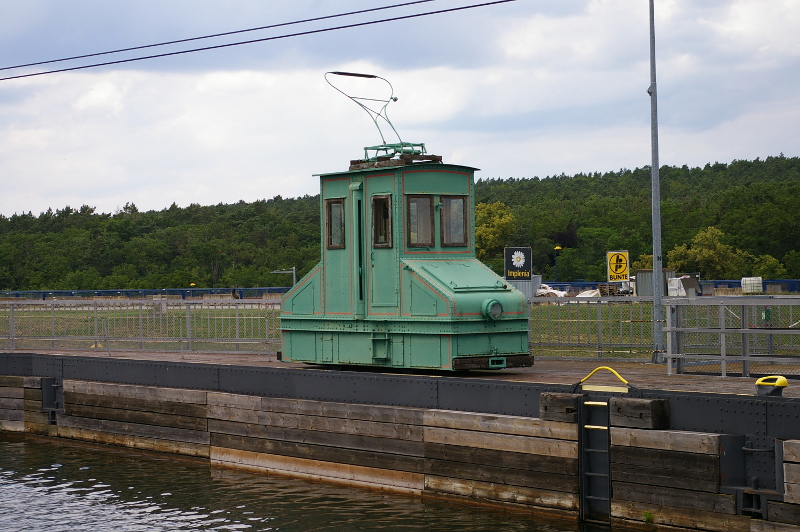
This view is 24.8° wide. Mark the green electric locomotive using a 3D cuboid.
[{"bbox_3d":[-0.051,-0.745,28.394,1.598,4.683,4.794,-1,0,-36],"label":"green electric locomotive"}]

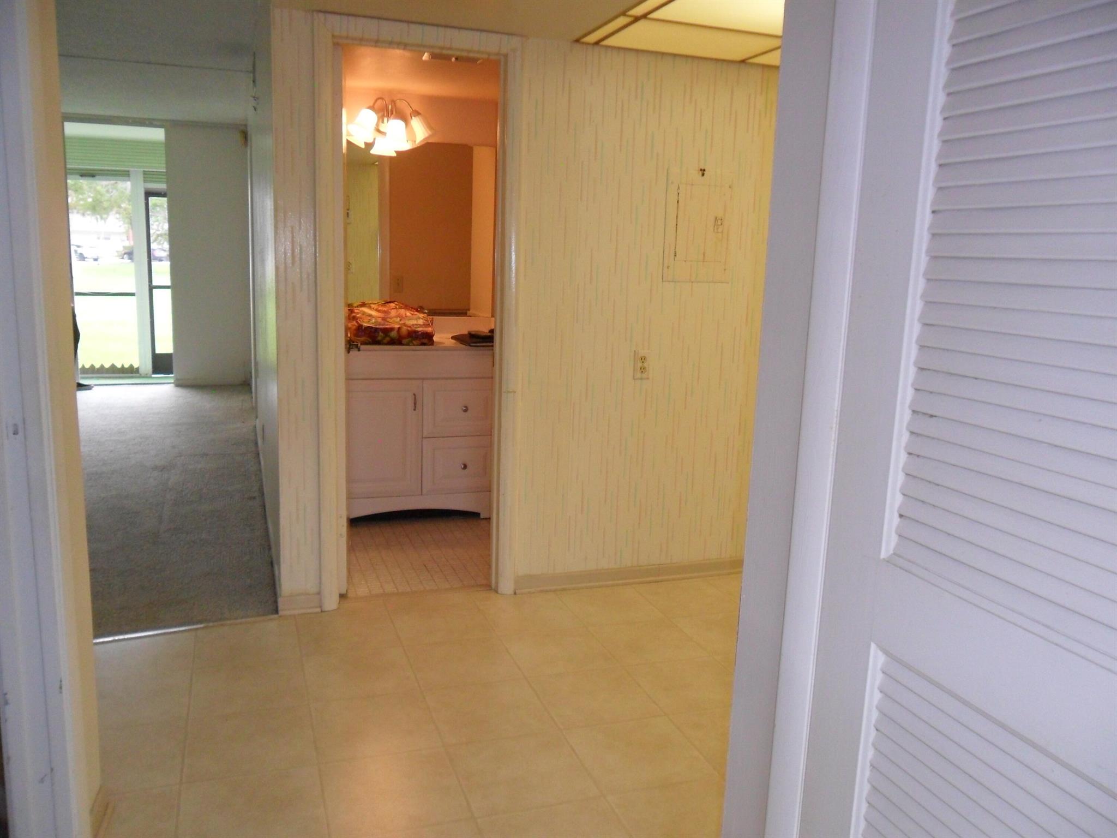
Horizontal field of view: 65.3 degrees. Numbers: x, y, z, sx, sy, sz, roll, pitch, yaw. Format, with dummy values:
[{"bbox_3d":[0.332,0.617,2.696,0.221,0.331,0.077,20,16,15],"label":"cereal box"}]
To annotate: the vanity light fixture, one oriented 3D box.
[{"bbox_3d":[-0.861,-1.506,4.481,0.449,0.268,0.280,-2,10,-19],"label":"vanity light fixture"}]

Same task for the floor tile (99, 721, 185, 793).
[{"bbox_3d":[-1.140,0.883,2.235,0.328,0.012,0.328,-2,10,-19],"label":"floor tile"}]

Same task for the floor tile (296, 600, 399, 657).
[{"bbox_3d":[-0.734,0.756,3.068,0.328,0.012,0.328,-2,10,-19],"label":"floor tile"}]

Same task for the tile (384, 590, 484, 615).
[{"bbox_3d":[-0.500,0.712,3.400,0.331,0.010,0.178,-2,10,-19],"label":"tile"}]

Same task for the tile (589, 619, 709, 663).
[{"bbox_3d":[0.310,0.786,3.088,0.328,0.012,0.328,-2,10,-19],"label":"tile"}]

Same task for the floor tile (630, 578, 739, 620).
[{"bbox_3d":[0.512,0.725,3.518,0.331,0.010,0.330,-2,10,-19],"label":"floor tile"}]

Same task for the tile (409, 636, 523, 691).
[{"bbox_3d":[-0.314,0.803,2.870,0.328,0.012,0.328,-2,10,-19],"label":"tile"}]

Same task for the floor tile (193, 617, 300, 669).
[{"bbox_3d":[-1.049,0.767,2.969,0.331,0.010,0.330,-2,10,-19],"label":"floor tile"}]

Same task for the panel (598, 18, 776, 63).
[{"bbox_3d":[0.494,-1.368,3.147,0.600,0.015,0.370,-2,10,-19],"label":"panel"}]

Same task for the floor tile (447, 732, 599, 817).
[{"bbox_3d":[-0.097,0.917,2.269,0.331,0.010,0.330,-2,10,-19],"label":"floor tile"}]

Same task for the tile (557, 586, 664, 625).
[{"bbox_3d":[0.201,0.731,3.395,0.328,0.012,0.328,-2,10,-19],"label":"tile"}]

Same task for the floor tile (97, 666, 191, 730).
[{"bbox_3d":[-1.249,0.828,2.542,0.328,0.012,0.328,-2,10,-19],"label":"floor tile"}]

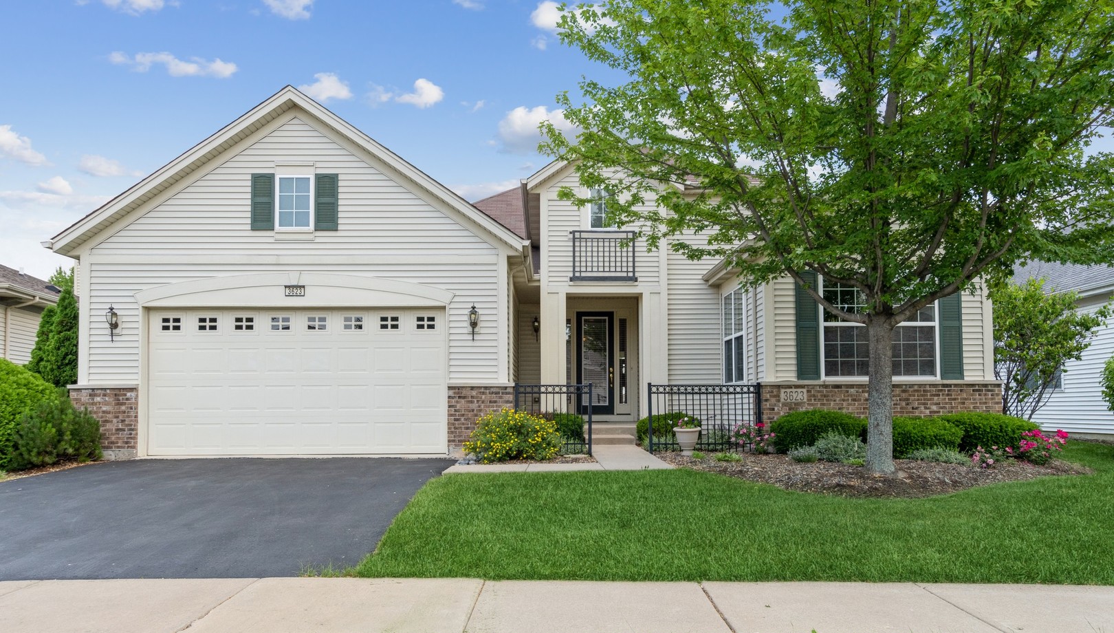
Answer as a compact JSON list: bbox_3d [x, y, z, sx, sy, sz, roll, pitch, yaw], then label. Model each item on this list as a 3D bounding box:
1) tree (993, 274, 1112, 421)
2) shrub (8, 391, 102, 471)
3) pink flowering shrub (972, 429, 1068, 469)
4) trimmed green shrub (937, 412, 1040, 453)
[{"bbox_3d":[8.850,0.880,12.500,2.350,3.100,2.250,0,-5,0],"label":"tree"},{"bbox_3d":[-7.330,1.620,9.950,1.200,1.050,1.150,0,-5,0],"label":"shrub"},{"bbox_3d":[6.460,1.830,9.500,1.250,0.530,0.800,0,-5,0],"label":"pink flowering shrub"},{"bbox_3d":[6.560,1.790,10.350,1.450,0.680,1.200,0,-5,0],"label":"trimmed green shrub"}]

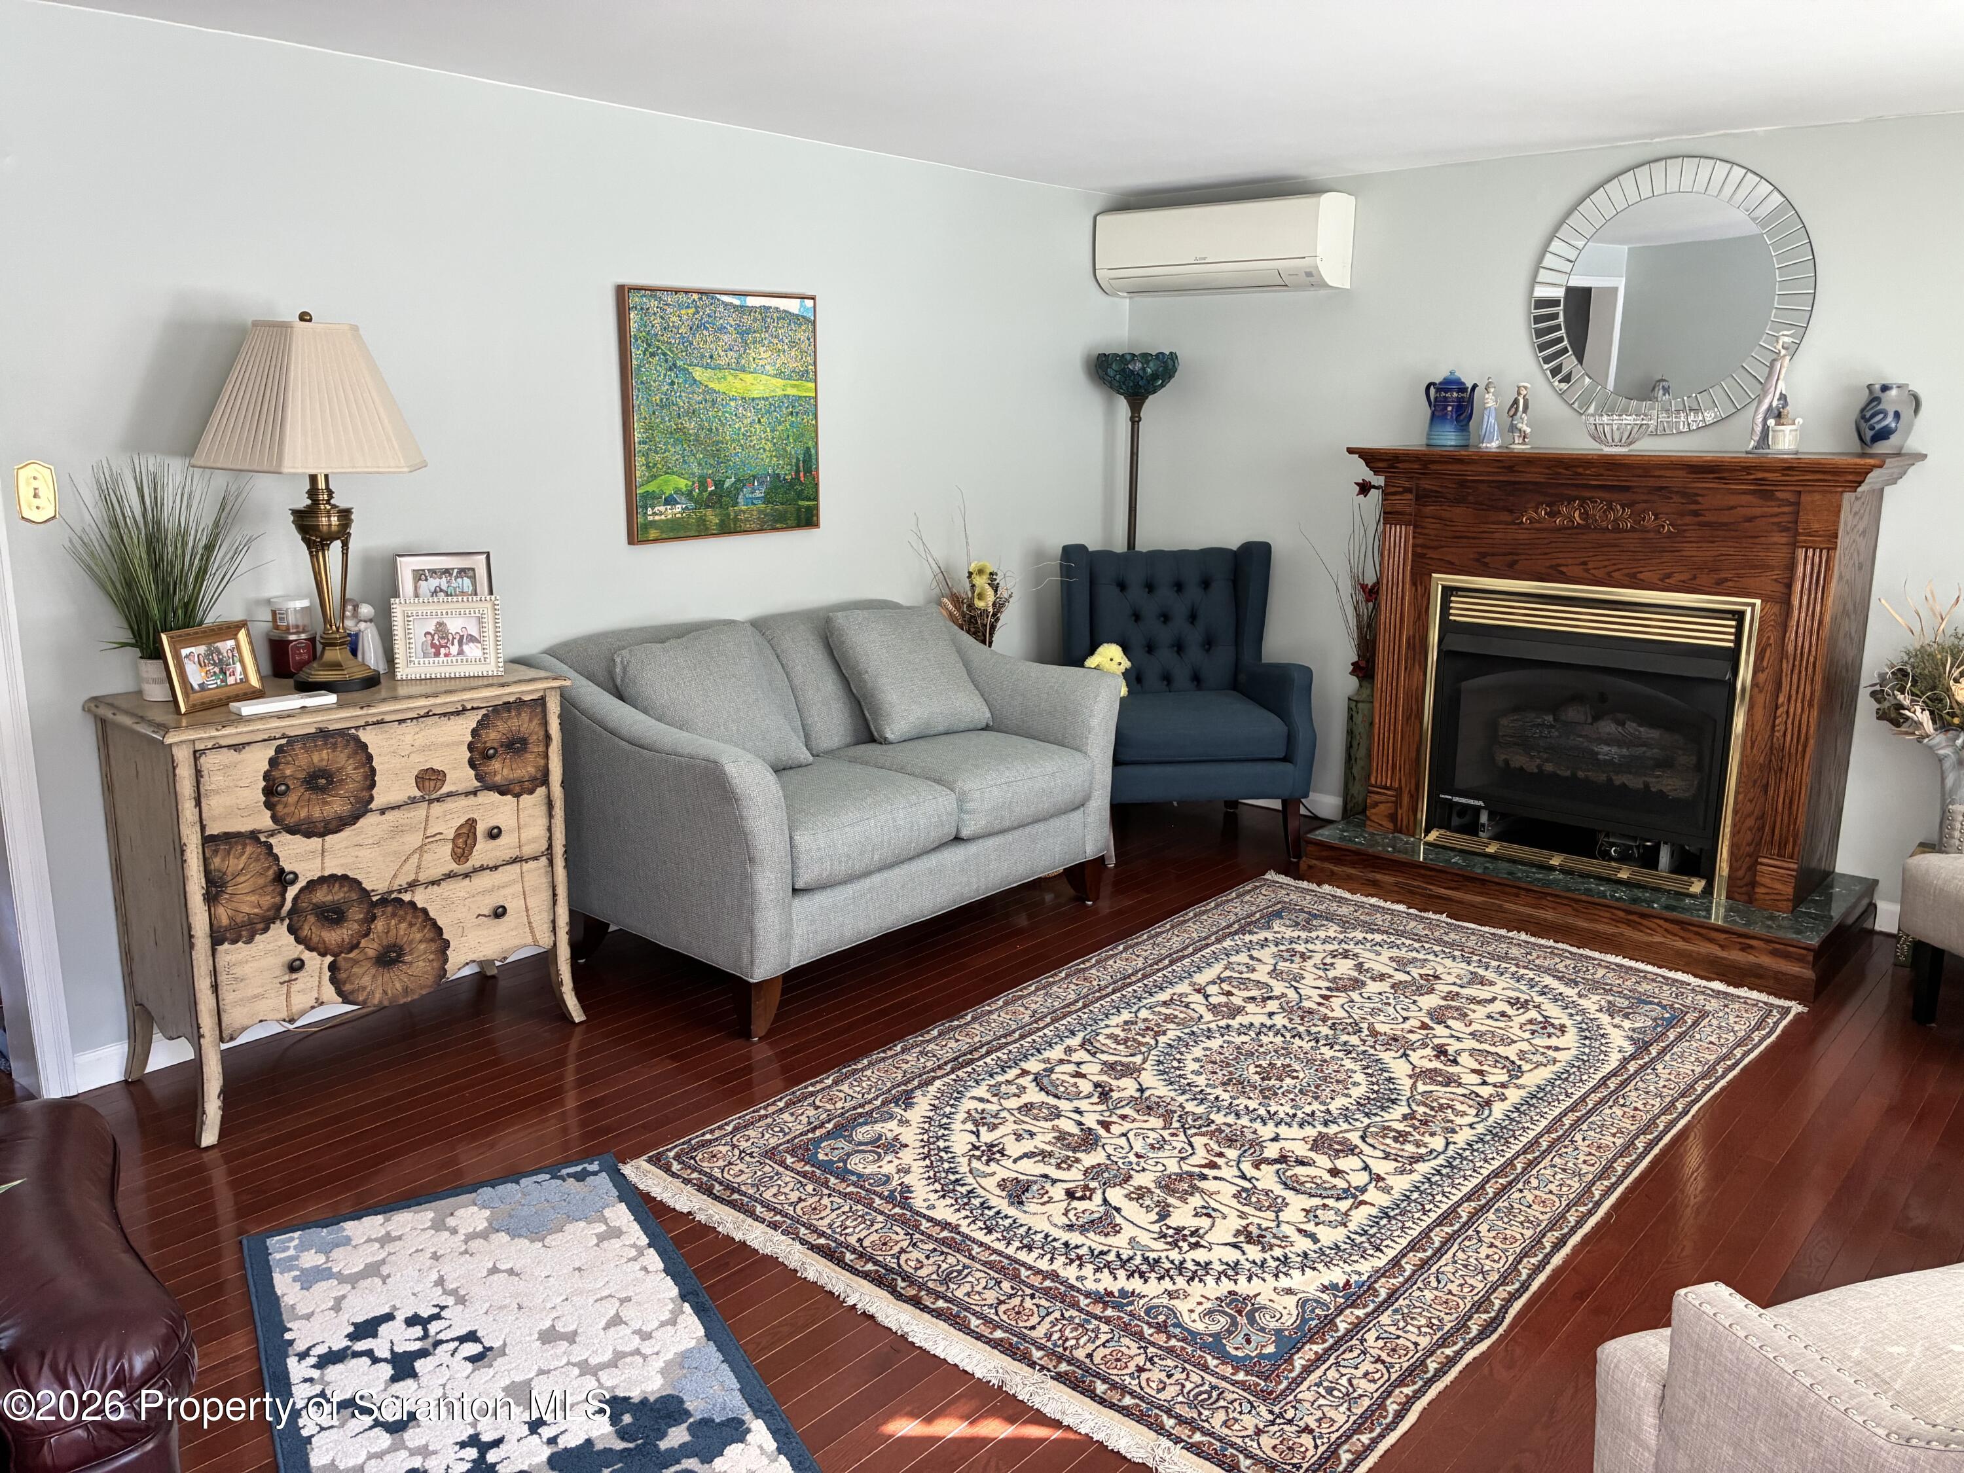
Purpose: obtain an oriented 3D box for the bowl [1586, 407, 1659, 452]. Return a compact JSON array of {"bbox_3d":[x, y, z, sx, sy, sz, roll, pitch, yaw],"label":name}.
[{"bbox_3d":[1.931,-0.917,4.441,0.205,0.118,0.205,11,16,40],"label":"bowl"}]

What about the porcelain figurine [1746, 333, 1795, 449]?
[{"bbox_3d":[2.167,-0.934,4.017,0.114,0.324,0.100,8,15,32],"label":"porcelain figurine"}]

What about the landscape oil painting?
[{"bbox_3d":[-0.737,-0.926,4.256,0.042,0.689,0.679,11,16,40],"label":"landscape oil painting"}]

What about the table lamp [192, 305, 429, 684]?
[{"bbox_3d":[-1.439,-0.505,3.204,0.445,0.798,0.465,11,16,40],"label":"table lamp"}]

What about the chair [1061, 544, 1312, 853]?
[{"bbox_3d":[0.710,-0.149,5.246,0.770,1.030,0.790,-1,12,-6],"label":"chair"}]

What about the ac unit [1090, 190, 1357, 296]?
[{"bbox_3d":[0.857,-1.752,5.316,0.923,0.303,0.250,11,16,40],"label":"ac unit"}]

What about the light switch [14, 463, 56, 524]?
[{"bbox_3d":[-1.918,-0.494,2.995,0.012,0.123,0.074,11,16,40],"label":"light switch"}]

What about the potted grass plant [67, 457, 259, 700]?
[{"bbox_3d":[-1.719,-0.334,3.143,0.320,0.515,0.370,11,16,40],"label":"potted grass plant"}]

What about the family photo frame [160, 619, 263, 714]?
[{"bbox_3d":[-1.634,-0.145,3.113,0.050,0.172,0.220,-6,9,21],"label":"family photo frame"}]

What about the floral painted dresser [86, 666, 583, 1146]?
[{"bbox_3d":[-1.460,0.318,3.426,0.480,0.882,0.920,11,16,40],"label":"floral painted dresser"}]

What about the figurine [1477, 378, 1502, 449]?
[{"bbox_3d":[1.562,-0.990,4.521,0.066,0.210,0.066,-5,13,-21],"label":"figurine"}]

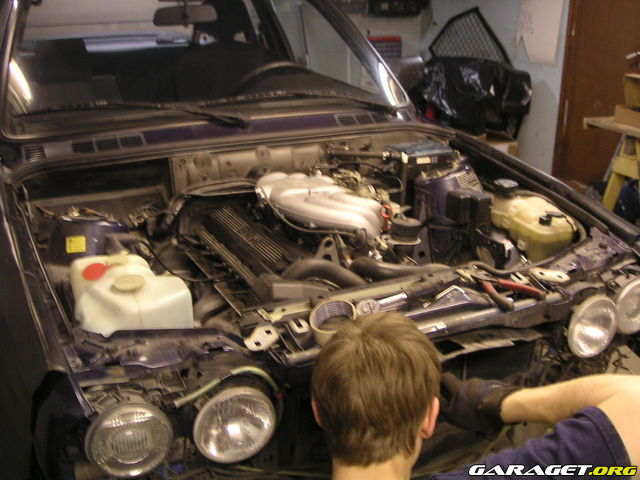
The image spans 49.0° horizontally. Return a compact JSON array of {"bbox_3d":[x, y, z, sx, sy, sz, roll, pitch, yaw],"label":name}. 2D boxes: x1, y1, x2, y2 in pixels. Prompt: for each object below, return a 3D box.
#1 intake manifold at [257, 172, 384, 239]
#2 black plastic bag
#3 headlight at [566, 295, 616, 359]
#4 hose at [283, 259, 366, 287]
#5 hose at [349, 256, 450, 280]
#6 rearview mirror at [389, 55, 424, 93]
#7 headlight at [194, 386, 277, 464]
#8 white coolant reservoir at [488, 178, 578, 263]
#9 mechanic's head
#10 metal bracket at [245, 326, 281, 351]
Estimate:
[{"bbox_3d":[0.030,-0.094,1.961,0.400,0.160,0.260,16,26,42],"label":"intake manifold"},{"bbox_3d":[0.924,-0.842,4.150,0.580,0.460,0.420,-10,21,-21],"label":"black plastic bag"},{"bbox_3d":[0.592,0.182,1.578,0.150,0.150,0.090,-11,21,-24],"label":"headlight"},{"bbox_3d":[0.008,0.077,1.630,0.220,0.075,0.070,-1,19,4],"label":"hose"},{"bbox_3d":[0.187,0.066,1.650,0.240,0.060,0.065,-2,19,1],"label":"hose"},{"bbox_3d":[0.362,-0.688,2.953,0.180,0.130,0.100,-10,20,-21],"label":"rearview mirror"},{"bbox_3d":[-0.162,0.319,1.274,0.150,0.150,0.090,-9,20,-19],"label":"headlight"},{"bbox_3d":[0.550,-0.048,1.880,0.150,0.180,0.240,-10,20,-21],"label":"white coolant reservoir"},{"bbox_3d":[0.080,0.218,1.000,0.180,0.240,0.220,-4,-13,6],"label":"mechanic's head"},{"bbox_3d":[-0.102,0.179,1.293,0.058,0.015,0.095,7,21,25],"label":"metal bracket"}]

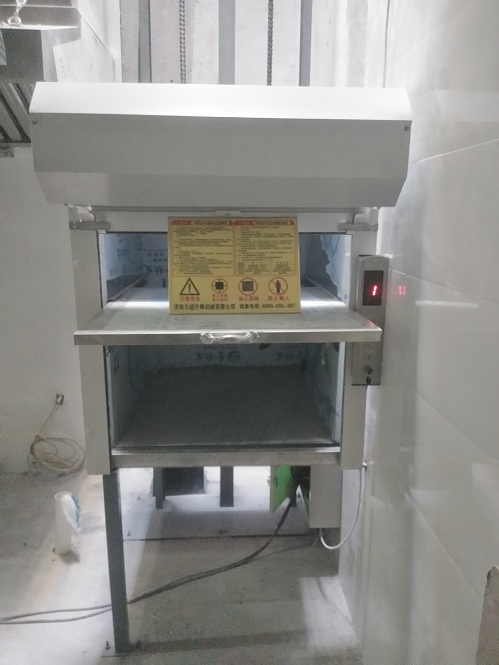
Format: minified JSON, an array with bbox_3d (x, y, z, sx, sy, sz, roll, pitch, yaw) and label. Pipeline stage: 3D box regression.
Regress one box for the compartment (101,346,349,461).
[{"bbox_3d":[-0.089,0.078,2.174,0.791,0.463,0.980,0,13,-2],"label":"compartment"}]

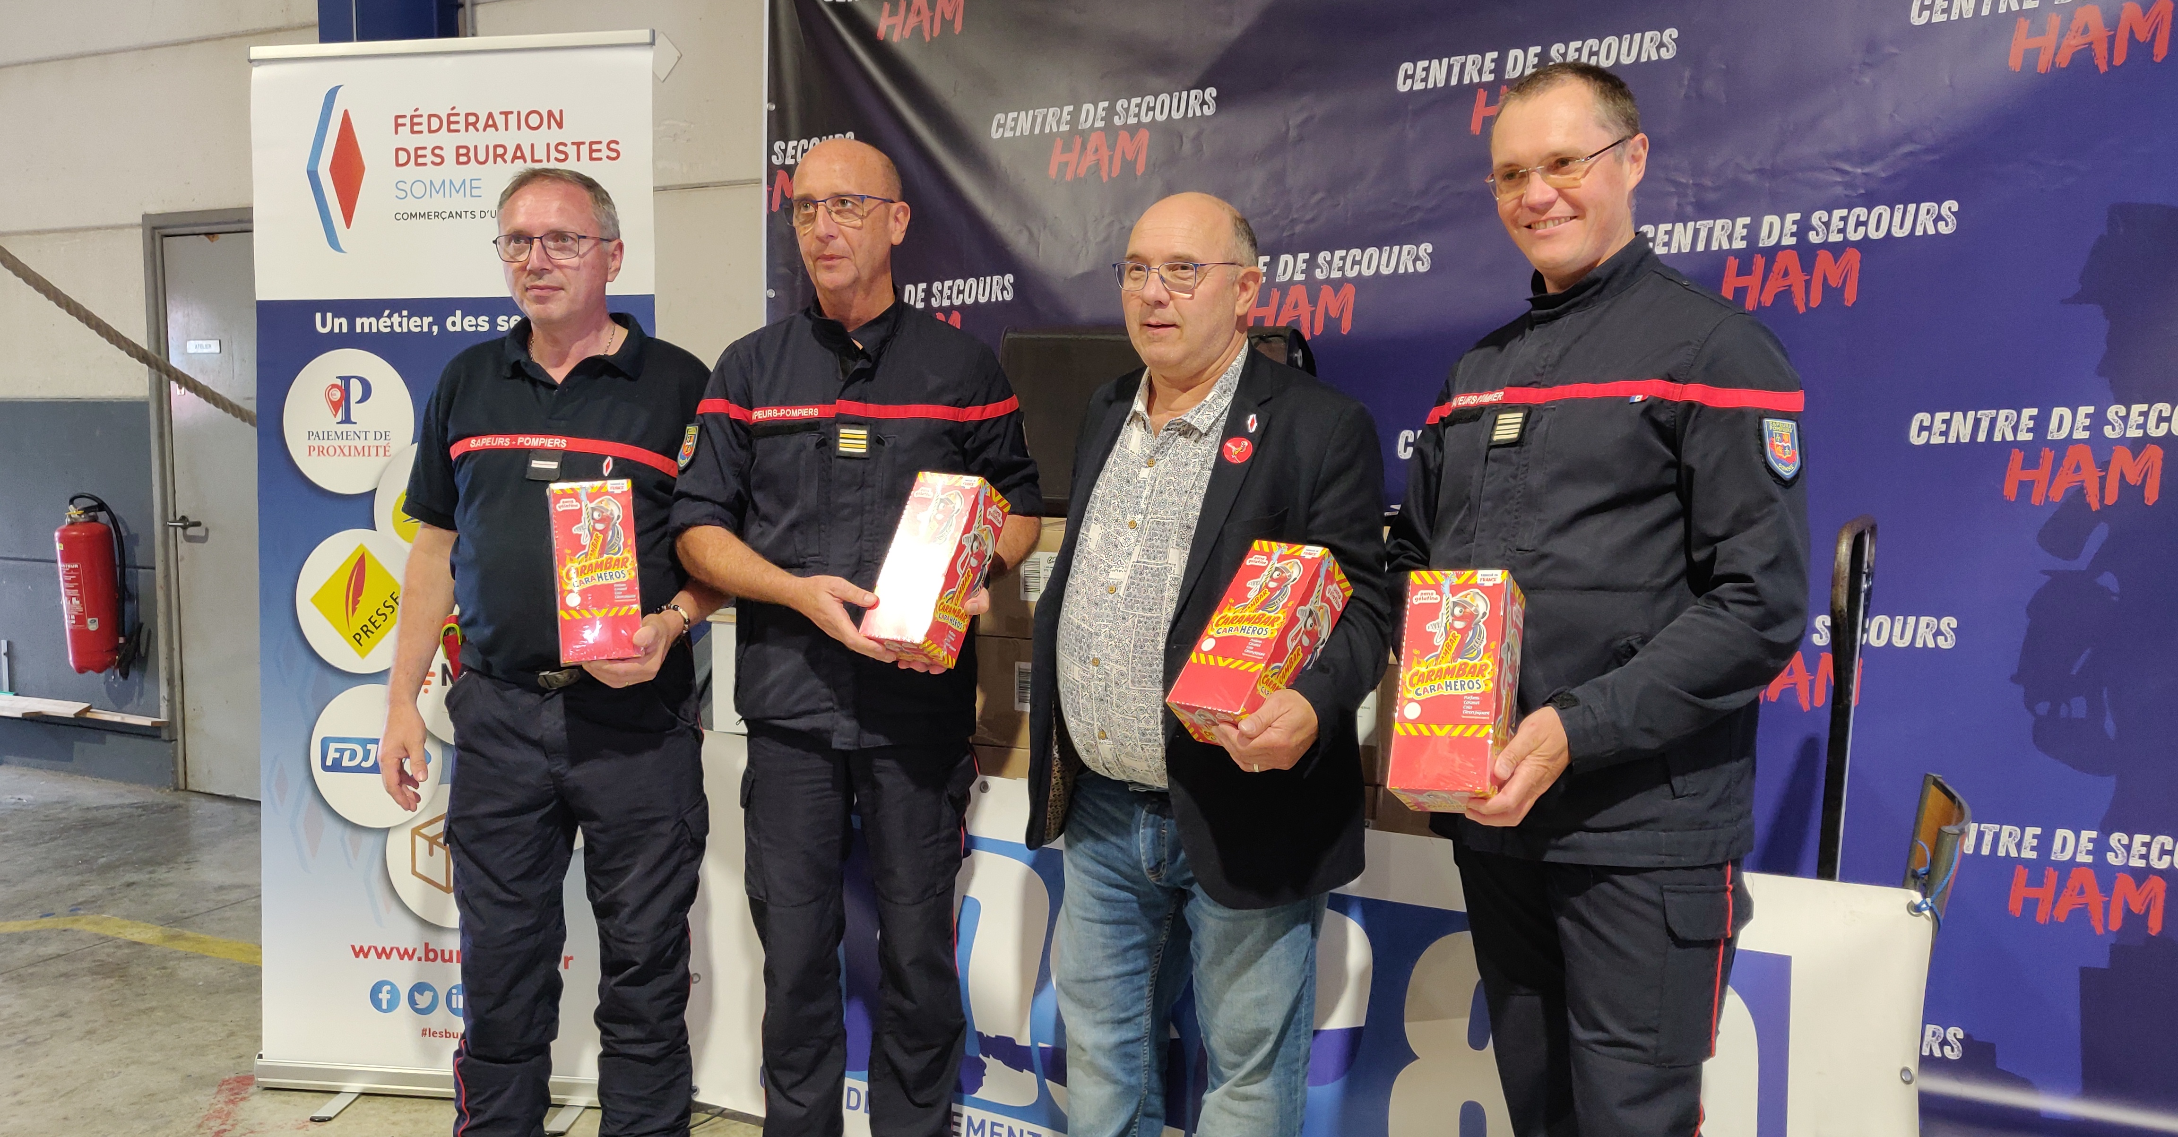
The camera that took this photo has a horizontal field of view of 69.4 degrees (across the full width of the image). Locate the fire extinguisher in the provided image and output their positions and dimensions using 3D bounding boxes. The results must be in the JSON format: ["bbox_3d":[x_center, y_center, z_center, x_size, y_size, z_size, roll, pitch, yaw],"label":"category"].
[{"bbox_3d":[-3.816,0.065,6.040,0.270,0.680,0.210,1,4,20],"label":"fire extinguisher"}]

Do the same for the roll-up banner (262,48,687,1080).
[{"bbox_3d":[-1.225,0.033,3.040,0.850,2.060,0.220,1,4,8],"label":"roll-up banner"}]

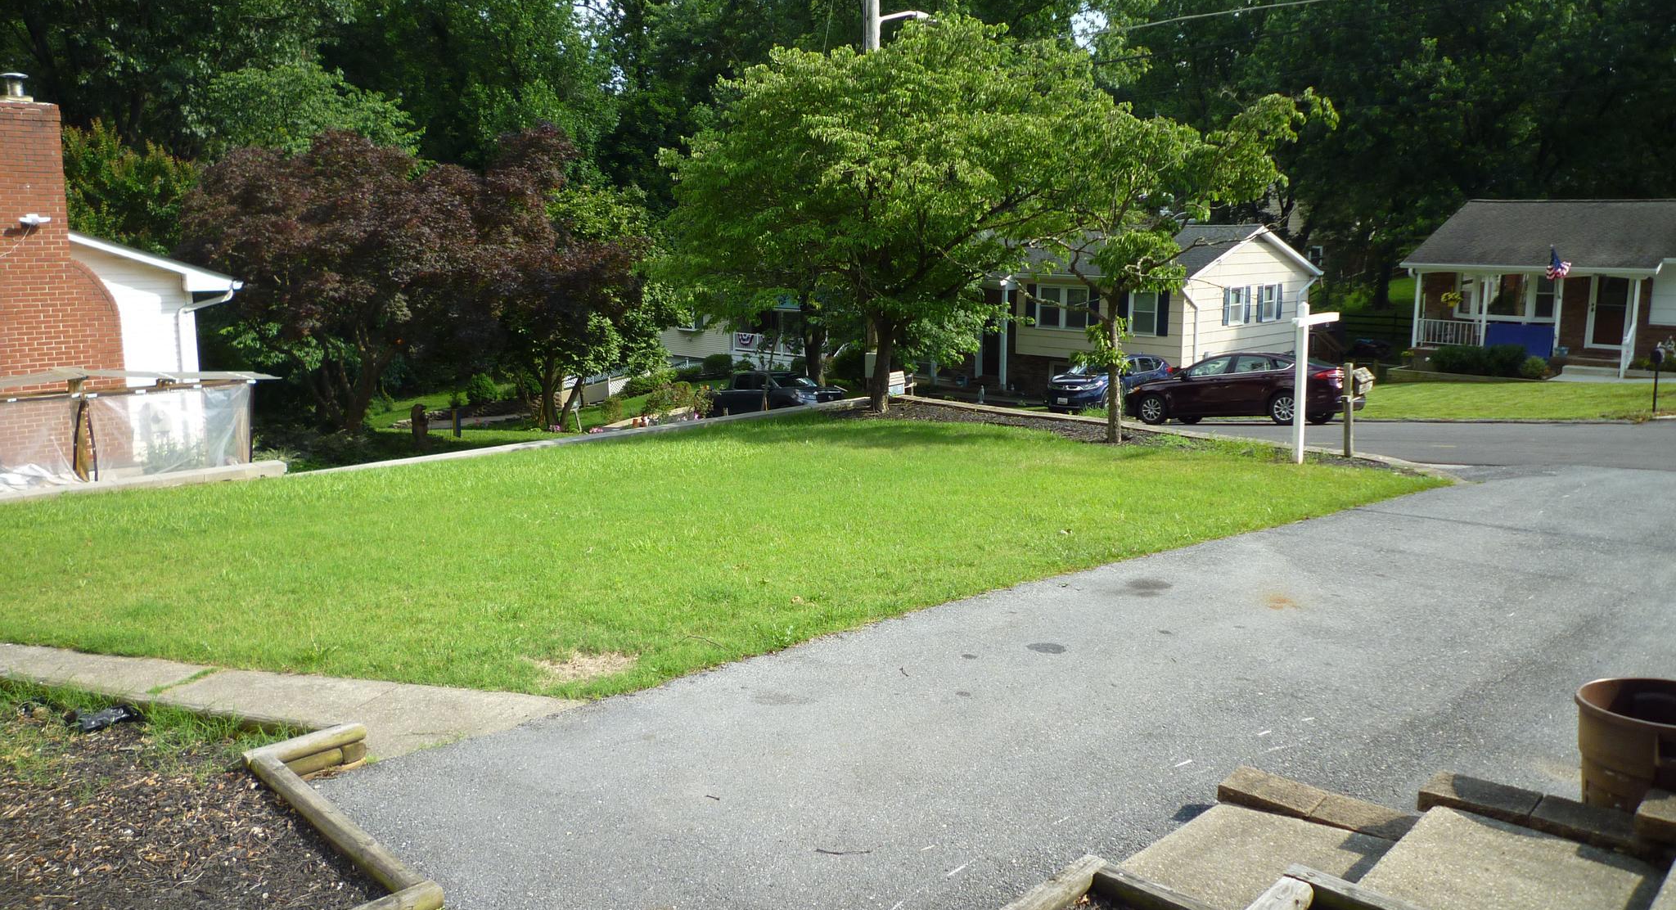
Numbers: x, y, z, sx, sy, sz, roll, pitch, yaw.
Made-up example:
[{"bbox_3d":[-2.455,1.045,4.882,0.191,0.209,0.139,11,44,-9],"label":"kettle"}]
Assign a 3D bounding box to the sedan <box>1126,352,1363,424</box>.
[{"bbox_3d":[8.400,-1.380,25.350,4.870,1.475,1.860,8,13,42],"label":"sedan"}]

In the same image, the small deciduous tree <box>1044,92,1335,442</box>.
[{"bbox_3d":[4.827,-2.514,16.617,3.989,4.745,3.800,0,9,0],"label":"small deciduous tree"}]

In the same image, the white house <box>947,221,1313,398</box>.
[{"bbox_3d":[9.176,-5.023,42.407,11.500,5.582,8.800,9,13,44],"label":"white house"}]

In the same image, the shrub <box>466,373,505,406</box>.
[{"bbox_3d":[-8.493,-1.575,29.132,0.945,0.791,0.950,0,9,0],"label":"shrub"}]

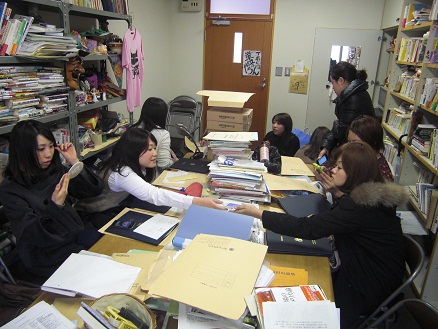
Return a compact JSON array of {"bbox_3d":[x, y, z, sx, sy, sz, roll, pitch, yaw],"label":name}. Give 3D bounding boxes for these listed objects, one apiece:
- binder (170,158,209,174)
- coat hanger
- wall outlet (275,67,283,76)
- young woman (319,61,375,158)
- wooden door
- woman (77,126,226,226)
[{"bbox_3d":[-0.193,0.020,2.634,0.305,0.030,0.225,8,19,16],"label":"binder"},{"bbox_3d":[-0.743,-1.205,3.130,0.020,0.230,0.380,6,18,11],"label":"coat hanger"},{"bbox_3d":[0.865,-1.333,5.101,0.090,0.125,0.015,6,18,11],"label":"wall outlet"},{"bbox_3d":[1.027,-0.063,2.915,0.420,1.490,0.480,6,18,11],"label":"young woman"},{"bbox_3d":[0.251,-1.155,5.326,0.990,2.000,0.060,6,18,11],"label":"wooden door"},{"bbox_3d":[-0.403,0.382,1.997,0.950,1.100,0.550,11,20,25],"label":"woman"}]

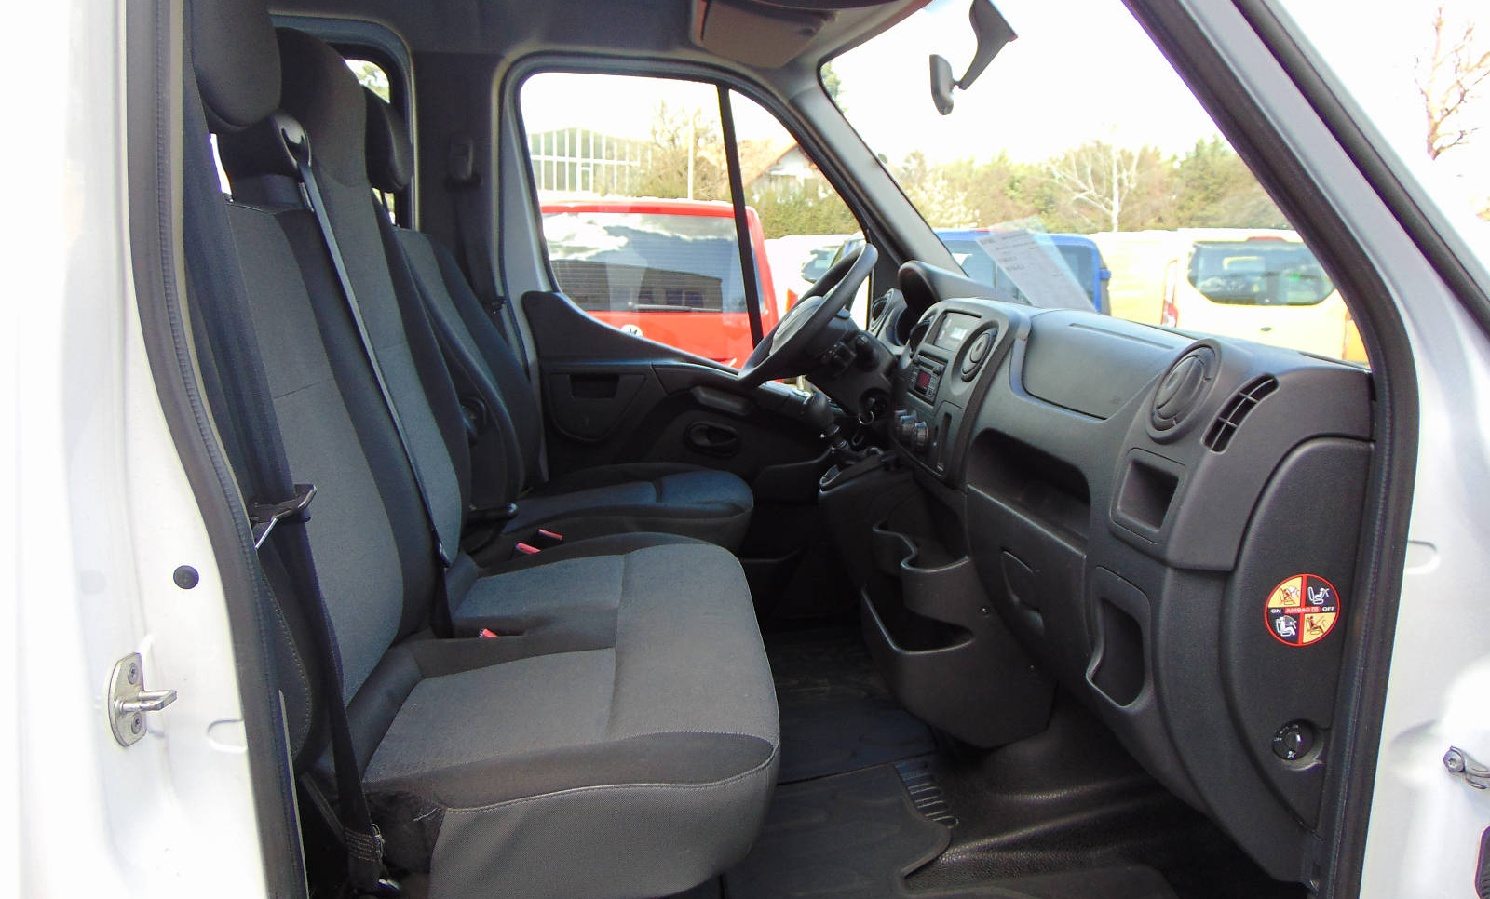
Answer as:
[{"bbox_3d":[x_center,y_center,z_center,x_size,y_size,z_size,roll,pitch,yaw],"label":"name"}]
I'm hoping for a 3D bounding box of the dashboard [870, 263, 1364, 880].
[{"bbox_3d":[0.494,0.045,1.884,0.515,0.731,1.710,-1,10,-5],"label":"dashboard"}]

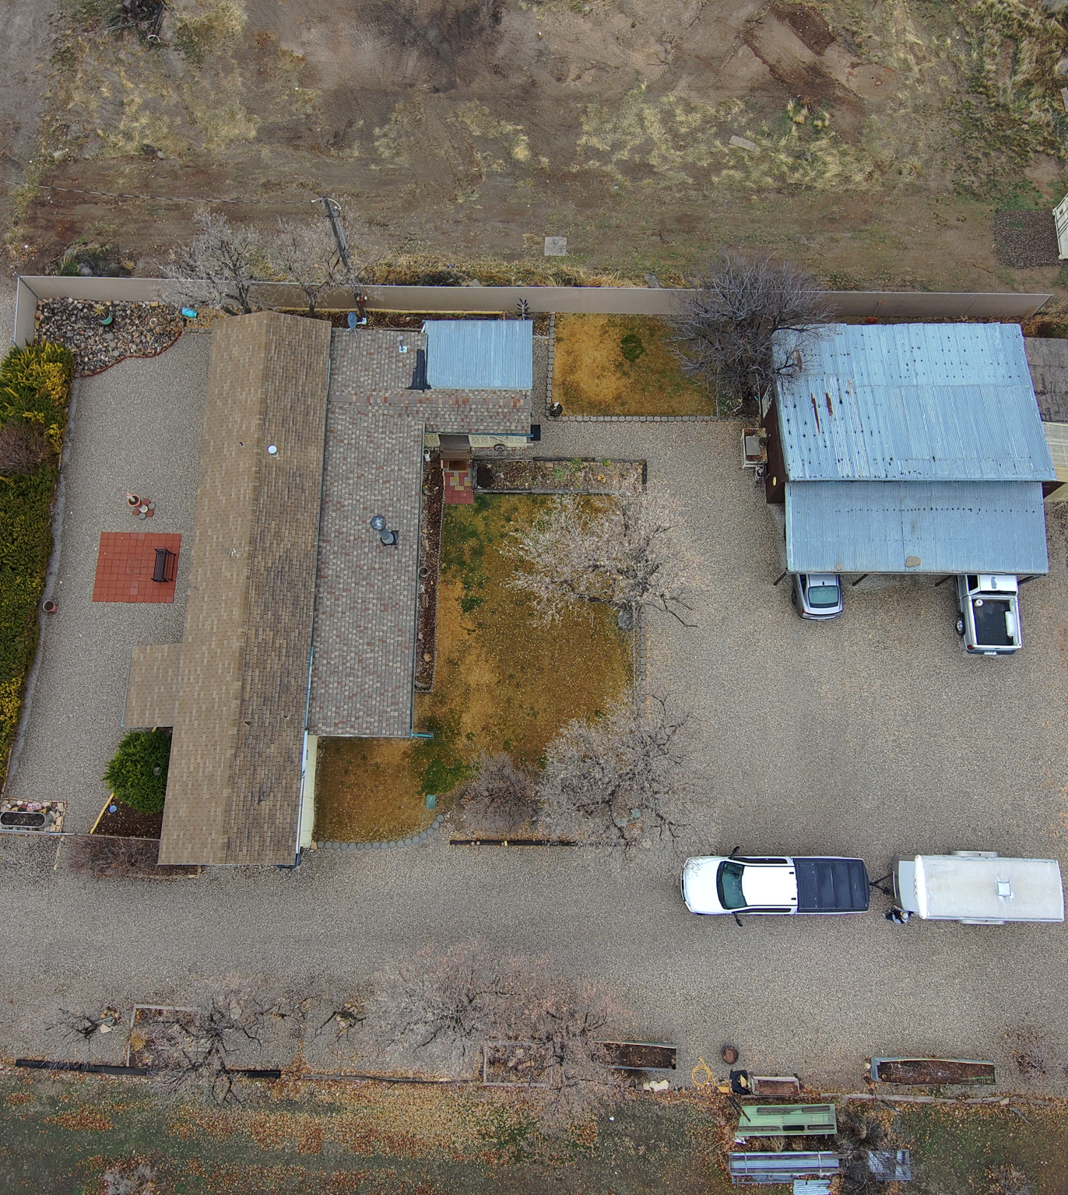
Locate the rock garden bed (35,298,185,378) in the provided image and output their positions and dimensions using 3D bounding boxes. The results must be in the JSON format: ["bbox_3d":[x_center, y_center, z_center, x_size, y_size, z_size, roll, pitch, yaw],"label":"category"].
[{"bbox_3d":[-18.634,-11.307,42.004,6.700,0.250,3.780,1,76,-1],"label":"rock garden bed"}]

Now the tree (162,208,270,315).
[{"bbox_3d":[-13.017,-13.756,40.139,4.200,5.200,4.100,0,76,-1],"label":"tree"}]

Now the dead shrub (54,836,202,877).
[{"bbox_3d":[-14.767,9.526,35.546,4.850,1.000,1.400,1,75,0],"label":"dead shrub"}]

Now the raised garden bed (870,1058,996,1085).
[{"bbox_3d":[14.370,17.050,34.772,4.257,0.550,0.752,2,75,-1],"label":"raised garden bed"}]

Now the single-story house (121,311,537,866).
[{"bbox_3d":[-7.595,-0.620,37.517,14.950,4.000,21.250,0,75,-1],"label":"single-story house"}]

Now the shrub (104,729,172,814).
[{"bbox_3d":[-14.642,6.593,36.575,2.970,2.400,3.150,0,76,-1],"label":"shrub"}]

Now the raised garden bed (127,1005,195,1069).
[{"bbox_3d":[-13.448,16.104,35.335,2.500,0.320,2.200,3,76,0],"label":"raised garden bed"}]

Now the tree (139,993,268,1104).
[{"bbox_3d":[-11.236,15.348,33.146,4.356,3.500,3.564,0,75,-1],"label":"tree"}]

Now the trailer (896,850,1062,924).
[{"bbox_3d":[16.122,10.656,35.440,5.494,2.550,2.455,2,75,-1],"label":"trailer"}]

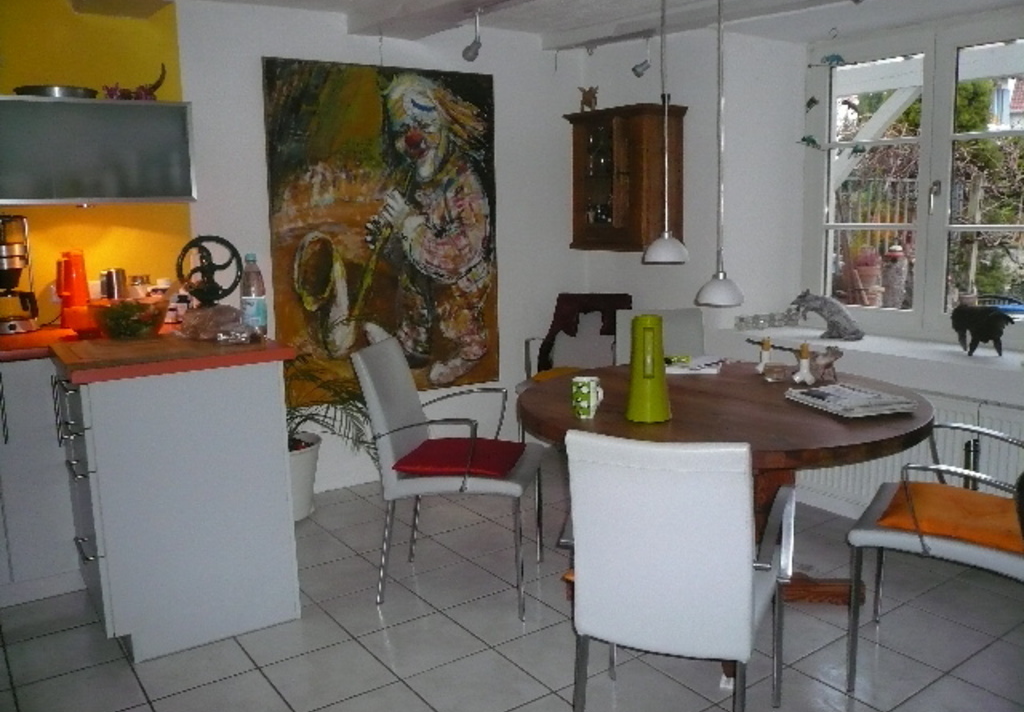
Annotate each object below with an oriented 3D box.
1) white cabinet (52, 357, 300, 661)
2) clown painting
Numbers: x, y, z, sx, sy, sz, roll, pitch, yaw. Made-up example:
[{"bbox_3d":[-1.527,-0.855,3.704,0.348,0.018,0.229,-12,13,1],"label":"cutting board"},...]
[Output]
[{"bbox_3d":[-1.146,0.445,2.808,0.606,0.879,0.635,-7,11,-35],"label":"white cabinet"},{"bbox_3d":[-0.573,-0.582,4.032,1.200,1.580,0.030,-7,11,-34],"label":"clown painting"}]

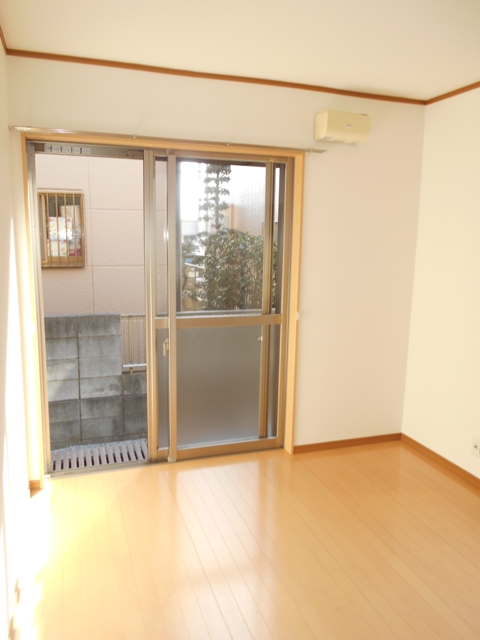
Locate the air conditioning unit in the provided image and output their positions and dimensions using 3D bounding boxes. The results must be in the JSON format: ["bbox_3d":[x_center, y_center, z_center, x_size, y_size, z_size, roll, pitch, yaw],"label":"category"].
[{"bbox_3d":[0.649,-1.214,3.034,0.305,0.170,0.160,-2,10,-18],"label":"air conditioning unit"}]

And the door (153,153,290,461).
[{"bbox_3d":[-0.121,-0.051,3.236,0.961,1.999,0.085,-2,10,-18],"label":"door"}]

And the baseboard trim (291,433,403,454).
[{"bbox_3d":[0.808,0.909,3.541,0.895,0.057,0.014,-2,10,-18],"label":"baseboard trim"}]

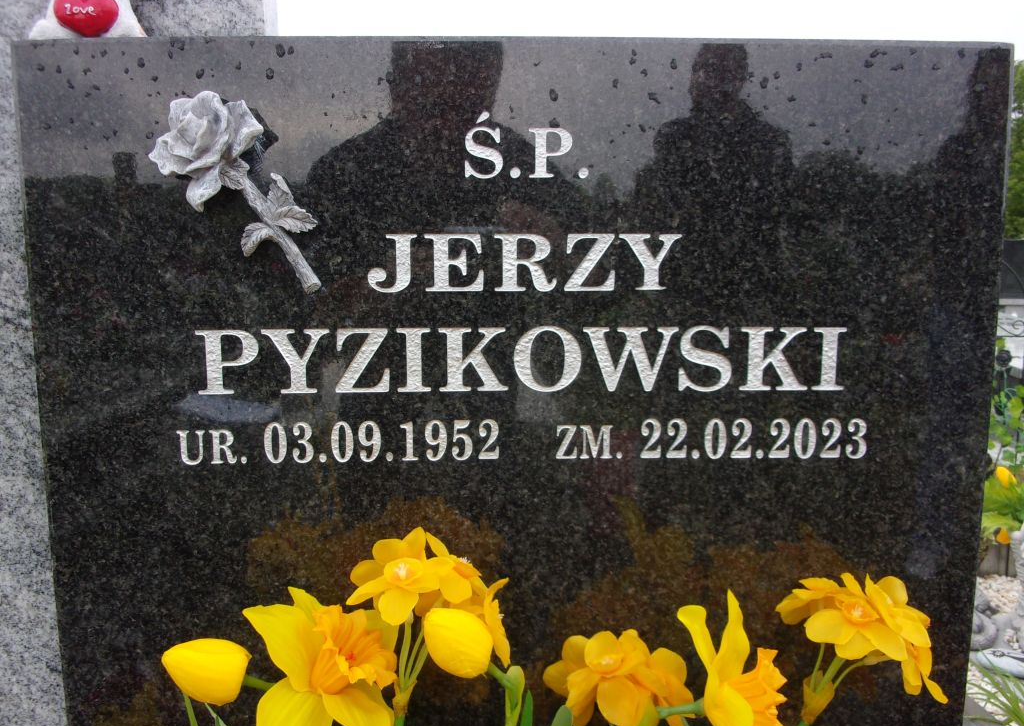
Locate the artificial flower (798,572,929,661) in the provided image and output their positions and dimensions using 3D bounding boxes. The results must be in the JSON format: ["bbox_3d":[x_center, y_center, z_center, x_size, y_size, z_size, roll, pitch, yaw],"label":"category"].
[{"bbox_3d":[0.230,0.166,0.540,0.080,0.057,0.050,-2,-22,-10],"label":"artificial flower"}]

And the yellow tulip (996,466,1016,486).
[{"bbox_3d":[1.105,0.254,1.850,0.038,0.060,0.038,-38,6,0],"label":"yellow tulip"}]

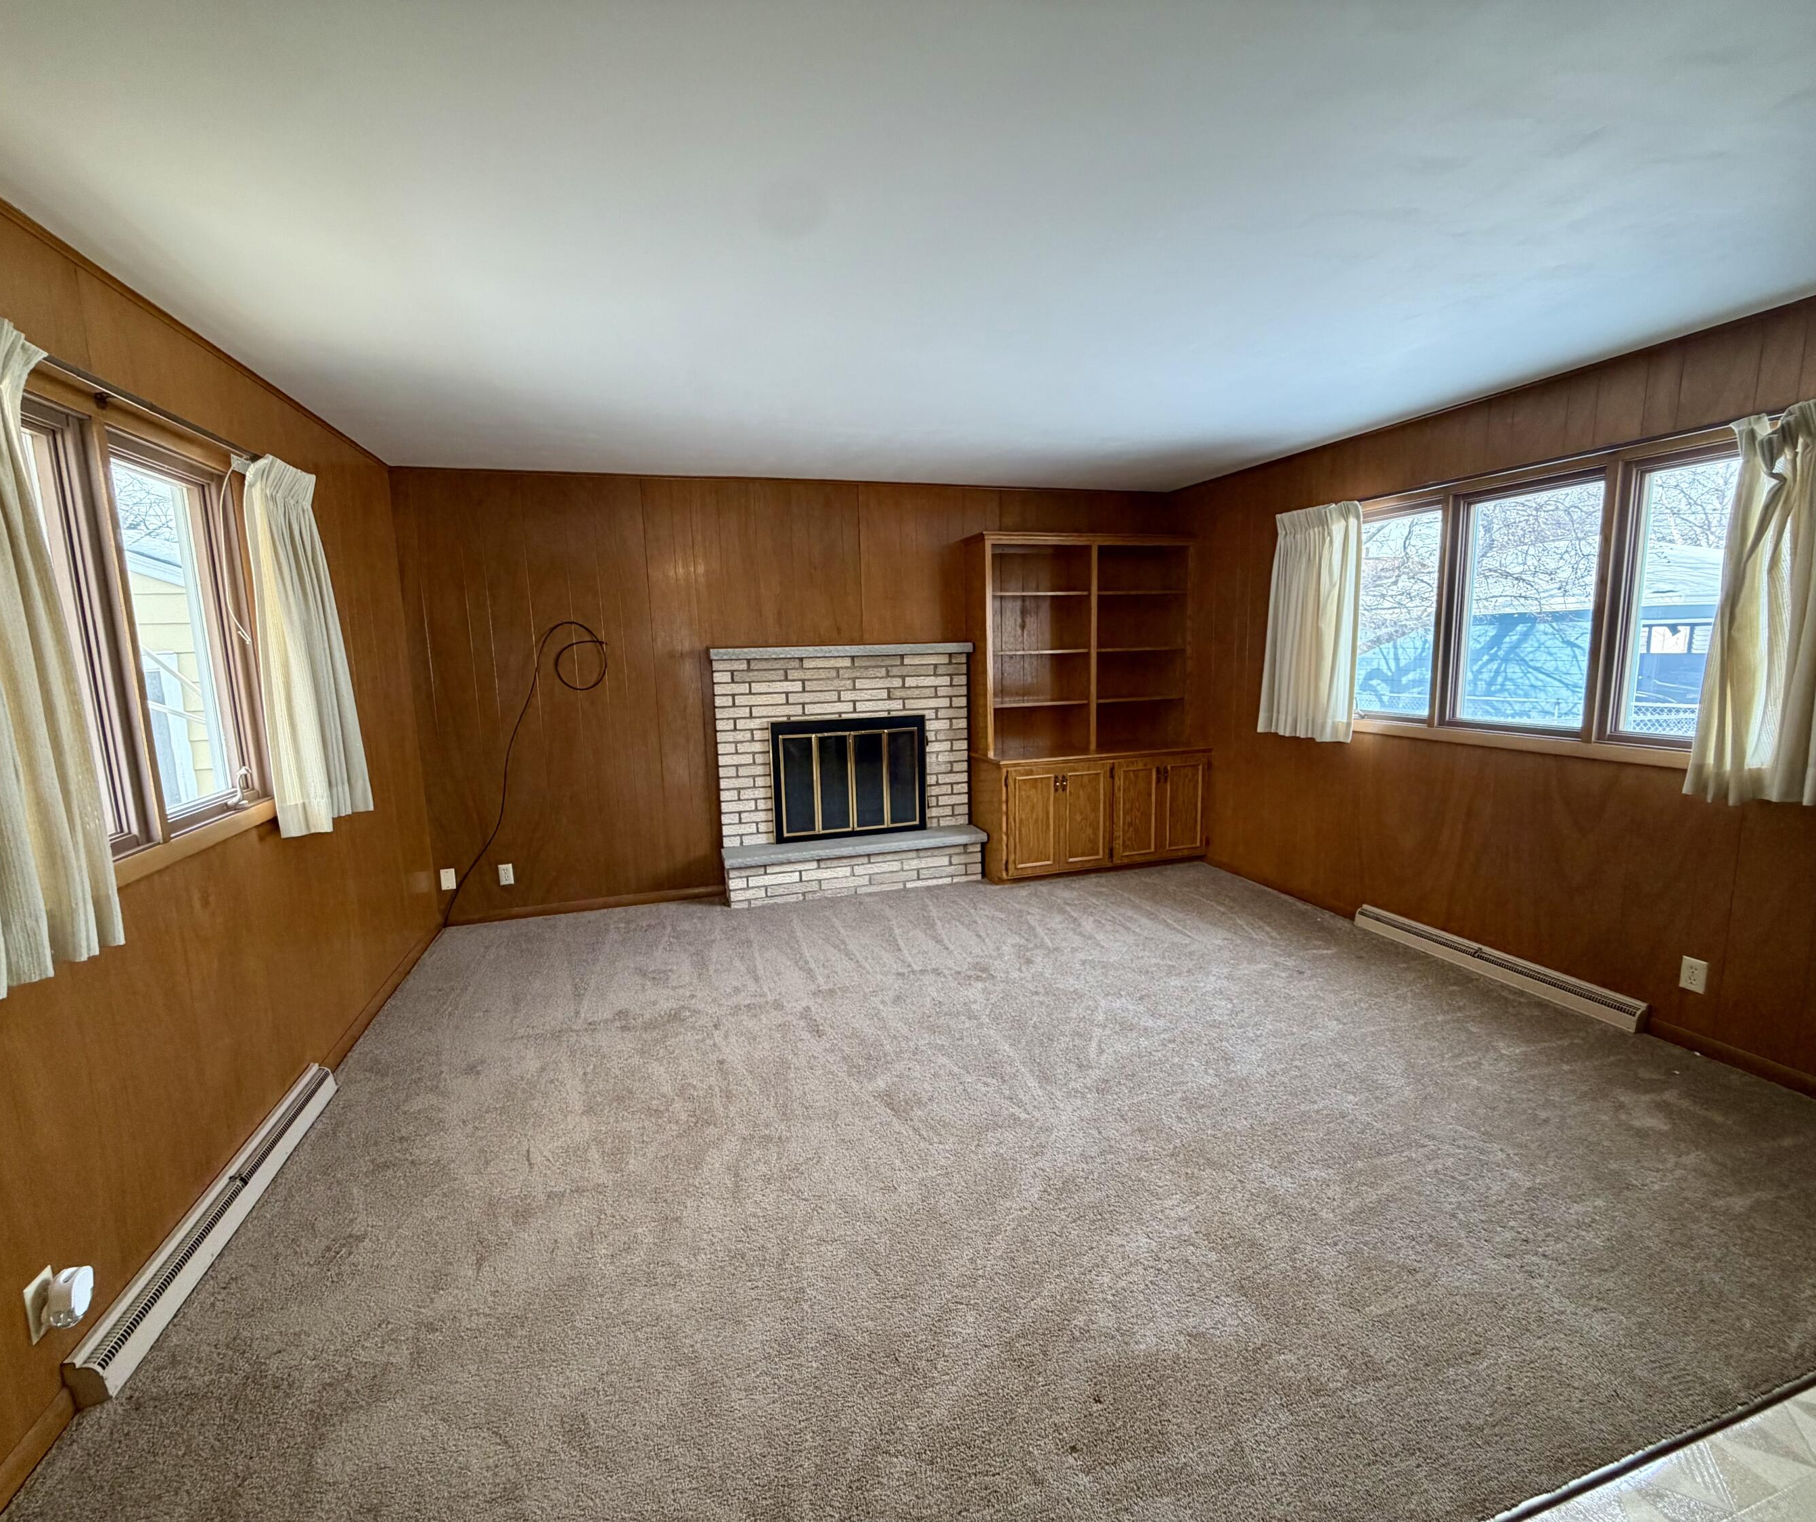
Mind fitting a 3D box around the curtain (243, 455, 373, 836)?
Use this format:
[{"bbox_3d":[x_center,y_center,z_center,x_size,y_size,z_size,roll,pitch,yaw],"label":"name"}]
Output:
[{"bbox_3d":[-2.098,-0.383,2.869,0.110,1.250,0.630,-4,9,-17],"label":"curtain"}]

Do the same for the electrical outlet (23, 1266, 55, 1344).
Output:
[{"bbox_3d":[-1.680,1.050,1.588,0.010,0.114,0.070,-4,9,-17],"label":"electrical outlet"}]

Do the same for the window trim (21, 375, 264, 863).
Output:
[{"bbox_3d":[-1.950,-0.306,2.034,0.110,1.130,1.320,-4,9,-17],"label":"window trim"}]

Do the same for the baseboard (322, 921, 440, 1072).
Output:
[{"bbox_3d":[-2.312,0.999,3.680,0.016,0.068,1.745,-4,9,-17],"label":"baseboard"}]

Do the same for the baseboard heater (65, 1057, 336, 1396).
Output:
[{"bbox_3d":[-1.842,1.172,2.257,0.065,0.106,1.260,-4,9,-17],"label":"baseboard heater"}]

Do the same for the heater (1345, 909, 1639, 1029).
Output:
[{"bbox_3d":[2.484,0.861,3.590,0.069,0.110,1.260,-4,9,-17],"label":"heater"}]

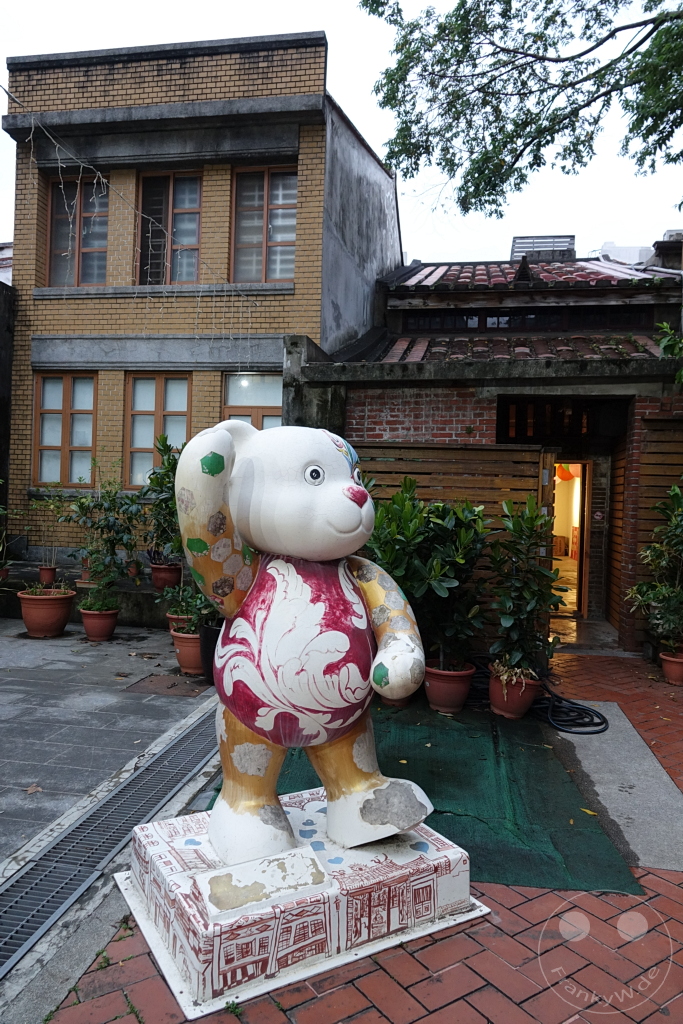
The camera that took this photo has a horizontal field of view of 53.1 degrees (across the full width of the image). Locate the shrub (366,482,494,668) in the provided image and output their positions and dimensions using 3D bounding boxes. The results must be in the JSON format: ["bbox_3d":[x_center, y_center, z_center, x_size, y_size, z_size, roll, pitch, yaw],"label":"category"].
[{"bbox_3d":[0.596,0.421,4.731,0.886,1.316,0.615,2,-1,9],"label":"shrub"}]

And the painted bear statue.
[{"bbox_3d":[-0.146,0.395,2.274,0.861,1.371,0.603,3,-1,-37],"label":"painted bear statue"}]

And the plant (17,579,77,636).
[{"bbox_3d":[-2.988,0.959,6.927,0.600,0.540,0.600,2,0,9],"label":"plant"}]

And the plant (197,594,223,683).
[{"bbox_3d":[-0.931,0.938,5.129,0.344,0.652,0.332,2,-1,9],"label":"plant"}]

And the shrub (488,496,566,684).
[{"bbox_3d":[1.252,0.527,4.594,0.523,1.255,0.504,2,-1,9],"label":"shrub"}]

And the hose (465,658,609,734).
[{"bbox_3d":[1.333,1.300,4.938,0.950,0.260,1.000,2,0,9],"label":"hose"}]

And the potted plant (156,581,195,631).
[{"bbox_3d":[-1.494,0.977,6.456,0.460,0.630,0.460,2,0,9],"label":"potted plant"}]

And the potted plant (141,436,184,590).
[{"bbox_3d":[-1.892,-0.005,7.380,0.566,1.673,0.541,2,-1,9],"label":"potted plant"}]

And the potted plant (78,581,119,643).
[{"bbox_3d":[-2.354,0.958,6.641,0.406,0.541,0.400,2,-1,9],"label":"potted plant"}]

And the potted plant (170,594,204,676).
[{"bbox_3d":[-1.218,1.002,5.657,0.410,0.620,0.410,2,0,9],"label":"potted plant"}]

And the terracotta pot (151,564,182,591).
[{"bbox_3d":[-1.880,0.697,7.346,0.335,0.277,0.335,2,-1,0],"label":"terracotta pot"}]

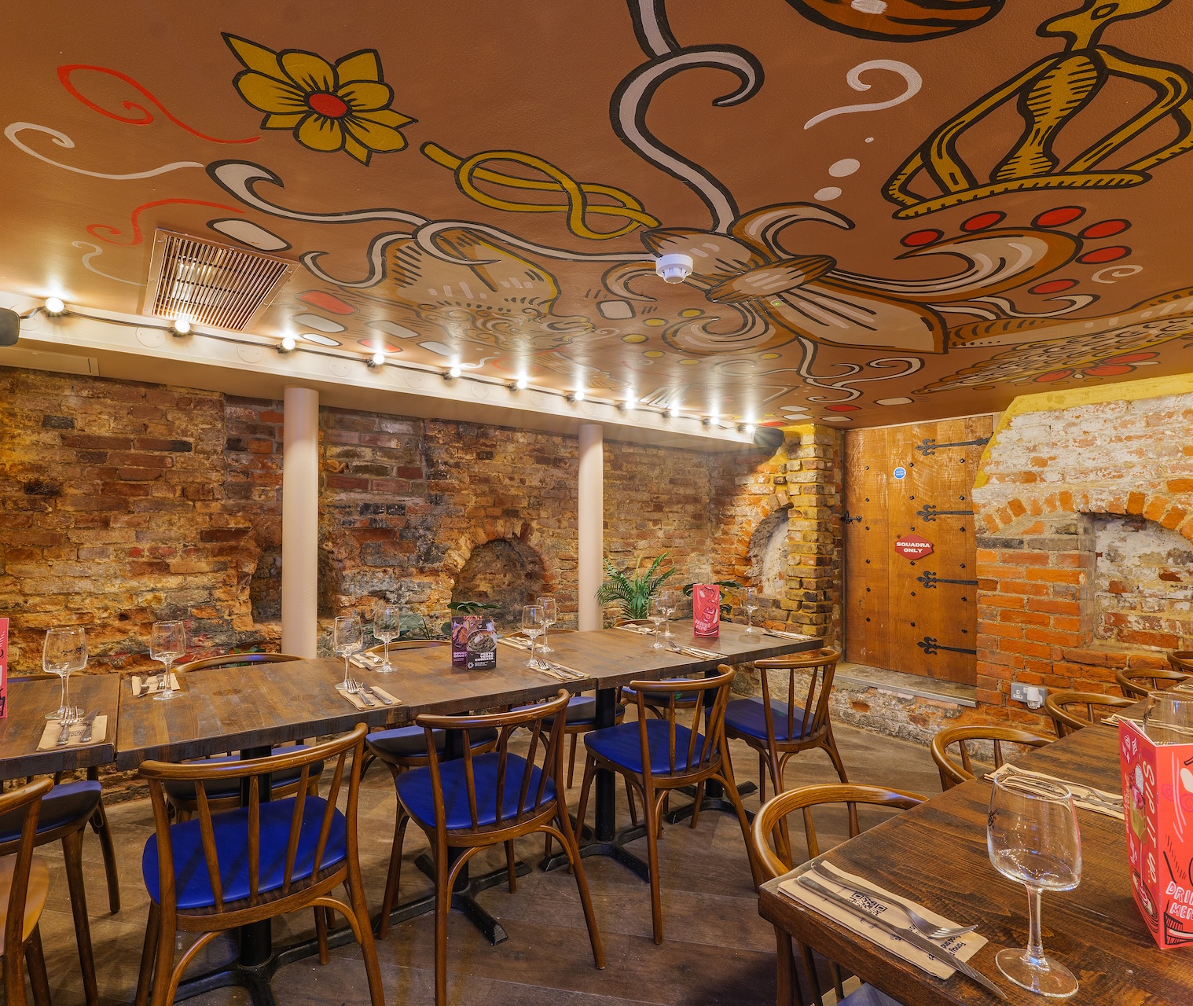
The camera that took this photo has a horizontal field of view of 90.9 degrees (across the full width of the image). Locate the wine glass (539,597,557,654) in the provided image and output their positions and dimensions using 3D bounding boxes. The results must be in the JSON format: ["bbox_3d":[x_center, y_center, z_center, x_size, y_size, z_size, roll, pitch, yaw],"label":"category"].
[{"bbox_3d":[-0.185,0.462,2.220,0.078,0.196,0.078,1,-3,0],"label":"wine glass"}]

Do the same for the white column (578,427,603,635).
[{"bbox_3d":[-0.036,0.456,3.439,0.138,1.820,0.138,0,-2,0],"label":"white column"}]

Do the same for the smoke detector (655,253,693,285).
[{"bbox_3d":[0.210,-0.628,1.575,0.100,0.050,0.100,0,-2,0],"label":"smoke detector"}]

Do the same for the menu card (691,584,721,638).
[{"bbox_3d":[0.473,0.465,2.520,0.112,0.222,0.065,1,-3,0],"label":"menu card"}]

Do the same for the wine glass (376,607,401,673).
[{"bbox_3d":[-0.674,0.441,1.900,0.078,0.196,0.078,1,-3,0],"label":"wine glass"}]

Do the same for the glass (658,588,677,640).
[{"bbox_3d":[0.309,0.479,2.540,0.078,0.196,0.078,1,-3,0],"label":"glass"}]

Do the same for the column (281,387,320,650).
[{"bbox_3d":[-1.407,0.387,2.759,0.138,1.830,0.138,2,-2,-36],"label":"column"}]

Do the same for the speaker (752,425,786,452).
[{"bbox_3d":[1.004,-0.376,3.400,0.195,0.135,0.140,0,-3,9],"label":"speaker"}]

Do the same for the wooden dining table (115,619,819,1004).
[{"bbox_3d":[-0.173,0.895,2.063,2.320,0.780,0.675,2,-2,-36],"label":"wooden dining table"}]

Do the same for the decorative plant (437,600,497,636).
[{"bbox_3d":[-0.593,0.552,2.720,0.270,0.240,0.250,1,-3,0],"label":"decorative plant"}]

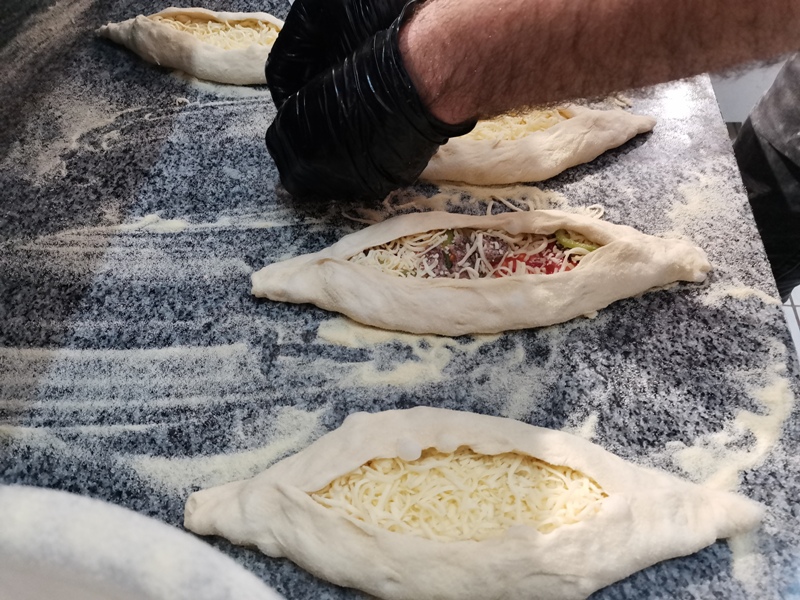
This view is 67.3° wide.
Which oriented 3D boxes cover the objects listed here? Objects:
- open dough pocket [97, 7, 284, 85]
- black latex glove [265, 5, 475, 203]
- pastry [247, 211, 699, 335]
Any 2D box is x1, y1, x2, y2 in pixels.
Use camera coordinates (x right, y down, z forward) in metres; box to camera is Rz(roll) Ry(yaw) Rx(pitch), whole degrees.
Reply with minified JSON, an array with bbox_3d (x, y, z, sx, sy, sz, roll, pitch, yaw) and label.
[{"bbox_3d":[-0.149,-0.238,0.563,0.295,0.038,0.096,7,56,5],"label":"open dough pocket"},{"bbox_3d":[-0.021,-0.139,0.426,0.130,0.095,0.095,-8,56,-5],"label":"black latex glove"},{"bbox_3d":[0.055,-0.022,0.403,0.312,0.038,0.102,-2,52,-2],"label":"pastry"}]

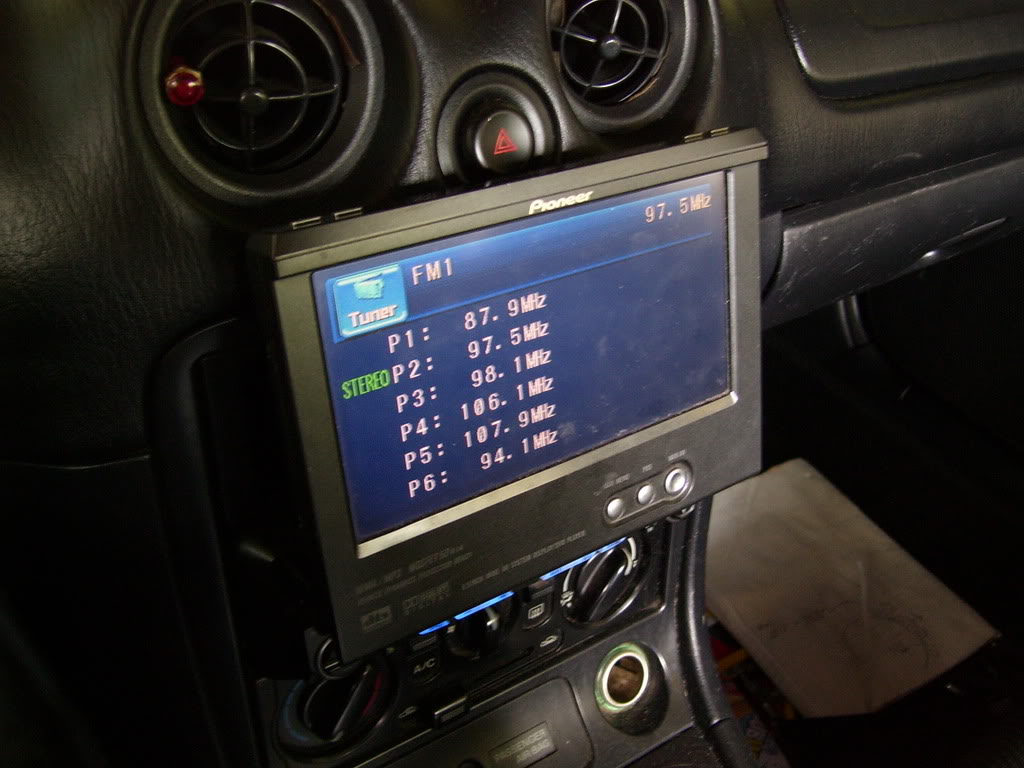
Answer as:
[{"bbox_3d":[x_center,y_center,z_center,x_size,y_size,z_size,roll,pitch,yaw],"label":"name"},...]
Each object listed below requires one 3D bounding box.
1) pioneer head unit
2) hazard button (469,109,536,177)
[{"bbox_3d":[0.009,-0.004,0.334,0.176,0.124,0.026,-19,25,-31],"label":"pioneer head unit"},{"bbox_3d":[-0.003,-0.076,0.335,0.019,0.019,0.011,-19,21,-31],"label":"hazard button"}]

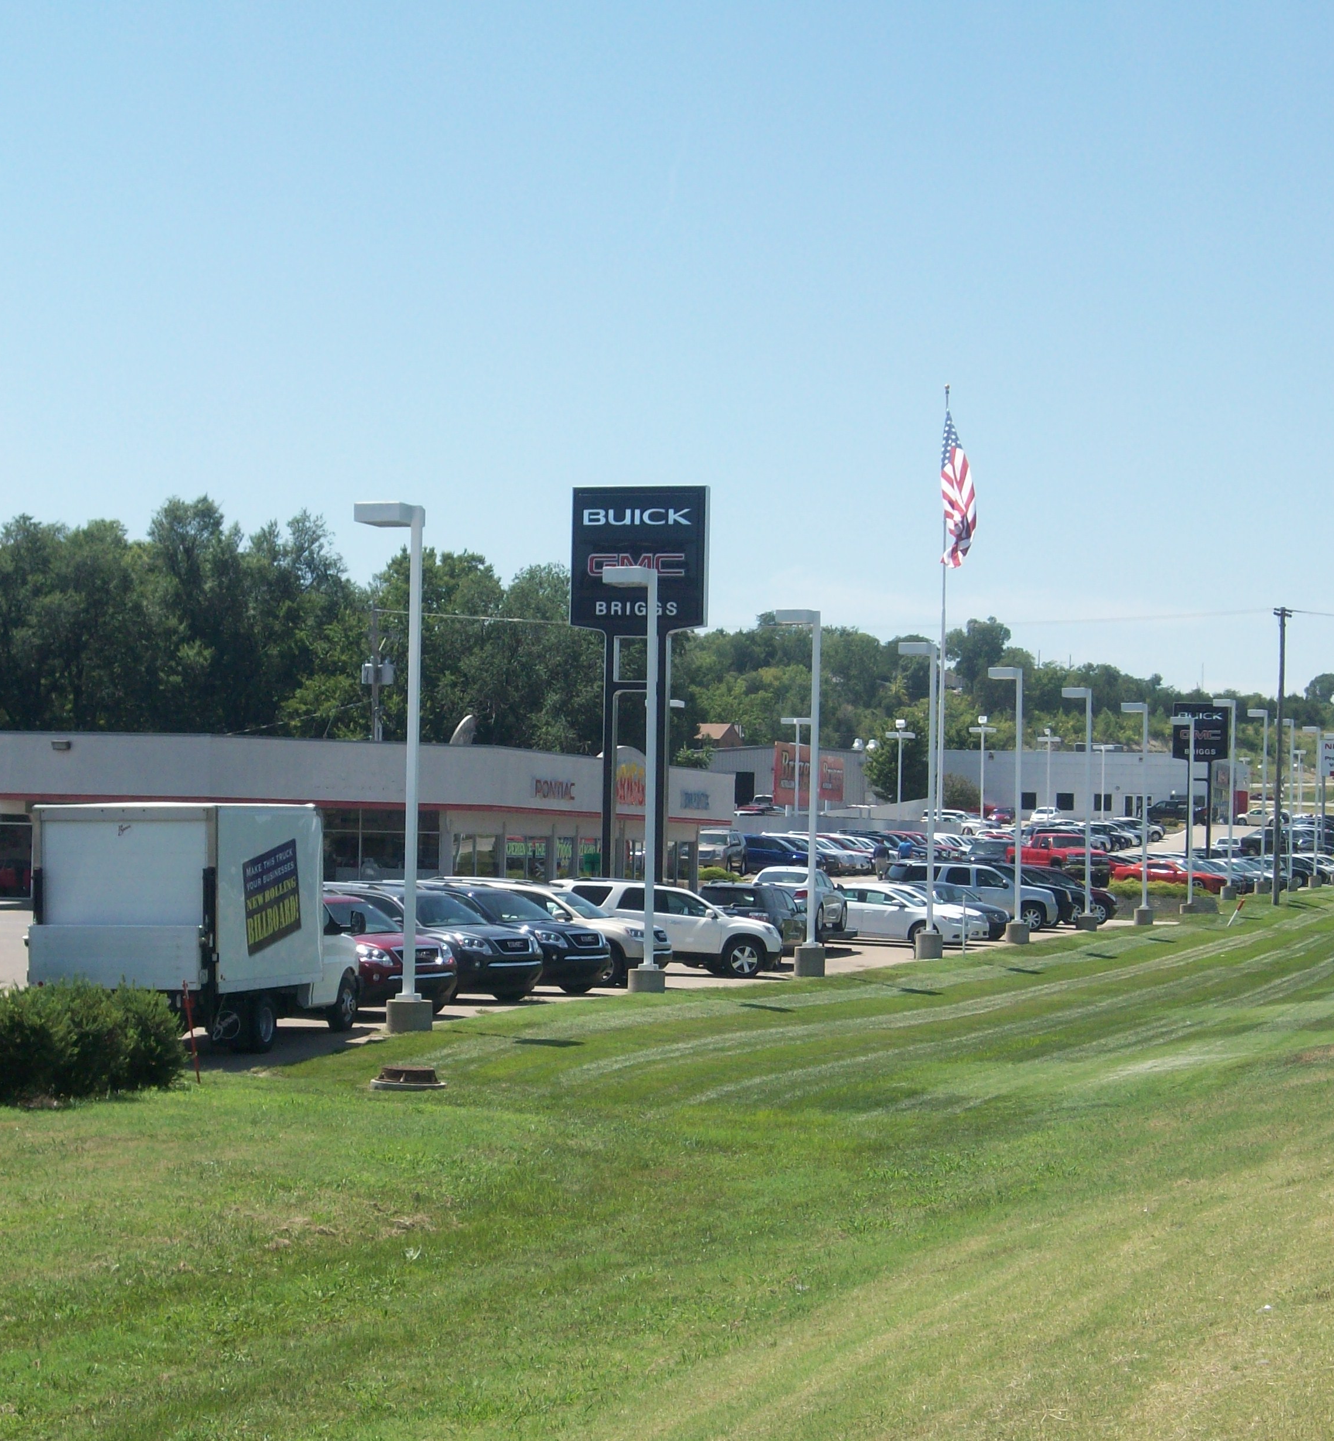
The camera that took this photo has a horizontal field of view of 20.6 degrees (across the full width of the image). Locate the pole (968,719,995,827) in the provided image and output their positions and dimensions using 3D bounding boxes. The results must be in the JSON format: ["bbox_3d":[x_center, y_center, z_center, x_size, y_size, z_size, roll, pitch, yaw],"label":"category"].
[{"bbox_3d":[20.671,3.639,240.000,1.800,7.800,0.500,1,-2,5],"label":"pole"}]

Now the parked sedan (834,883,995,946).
[{"bbox_3d":[5.241,4.972,93.700,4.950,1.490,1.850,0,-2,14],"label":"parked sedan"}]

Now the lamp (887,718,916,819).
[{"bbox_3d":[13.572,3.317,213.000,1.550,6.700,0.700,0,-2,15],"label":"lamp"}]

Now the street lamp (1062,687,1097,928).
[{"bbox_3d":[11.982,2.575,106.685,1.130,7.070,0.610,0,-2,15],"label":"street lamp"}]

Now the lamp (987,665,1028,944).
[{"bbox_3d":[8.913,2.178,95.025,1.030,7.199,0.750,0,-2,15],"label":"lamp"}]

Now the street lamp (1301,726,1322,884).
[{"bbox_3d":[28.460,3.834,162.192,1.130,7.070,0.610,0,-2,15],"label":"street lamp"}]

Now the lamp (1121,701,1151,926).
[{"bbox_3d":[15.273,3.008,118.488,1.030,7.231,0.750,0,-2,15],"label":"lamp"}]

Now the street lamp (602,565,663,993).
[{"bbox_3d":[-0.515,0.971,60.930,1.130,7.070,0.610,0,-2,15],"label":"street lamp"}]

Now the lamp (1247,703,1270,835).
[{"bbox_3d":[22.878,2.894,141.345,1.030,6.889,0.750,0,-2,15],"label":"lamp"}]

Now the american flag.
[{"bbox_3d":[15.898,-12.661,200.000,1.850,8.400,0.900,1,-2,0],"label":"american flag"}]

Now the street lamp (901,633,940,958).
[{"bbox_3d":[5.668,1.776,81.950,1.130,7.070,0.610,0,-2,15],"label":"street lamp"}]

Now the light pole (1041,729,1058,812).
[{"bbox_3d":[27.948,3.953,268.000,1.500,6.900,0.700,0,-2,15],"label":"light pole"}]

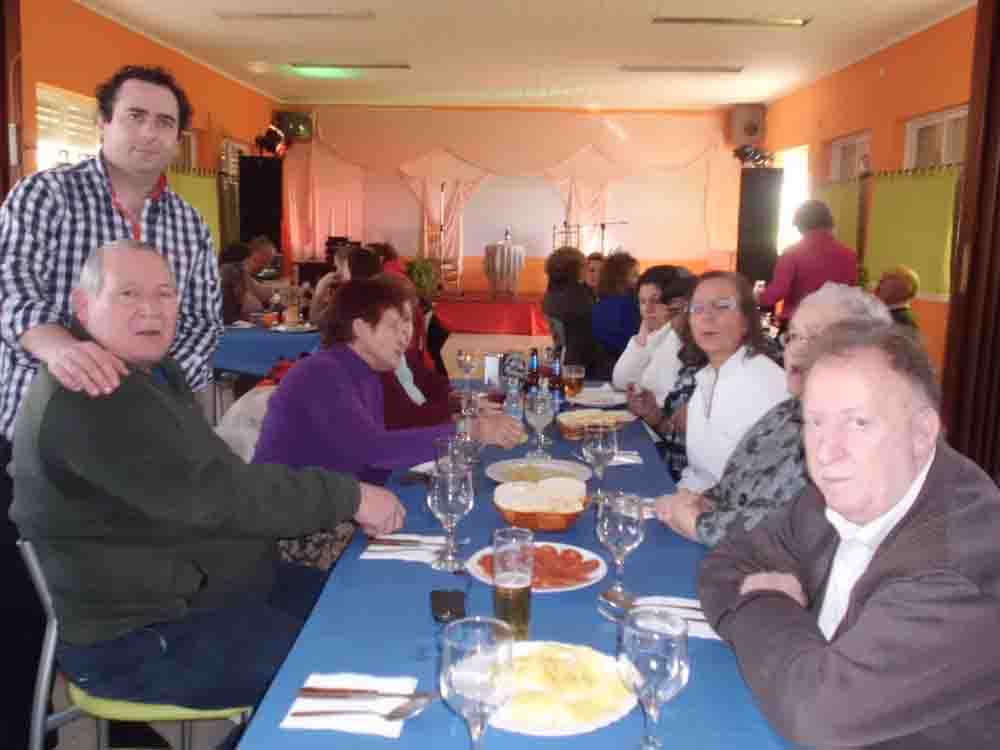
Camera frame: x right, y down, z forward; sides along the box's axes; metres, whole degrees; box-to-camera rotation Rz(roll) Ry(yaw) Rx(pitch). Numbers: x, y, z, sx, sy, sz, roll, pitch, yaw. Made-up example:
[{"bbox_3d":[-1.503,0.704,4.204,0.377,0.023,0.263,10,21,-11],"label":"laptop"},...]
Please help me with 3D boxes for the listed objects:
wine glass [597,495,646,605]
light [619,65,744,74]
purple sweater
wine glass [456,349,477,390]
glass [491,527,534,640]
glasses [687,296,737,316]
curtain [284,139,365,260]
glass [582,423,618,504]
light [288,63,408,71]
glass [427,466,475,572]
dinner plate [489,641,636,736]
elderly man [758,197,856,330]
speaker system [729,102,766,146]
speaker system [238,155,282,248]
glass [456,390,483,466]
[{"bbox_3d":[0.201,0.289,1.599,0.081,0.172,0.081,1,10,0],"label":"wine glass"},{"bbox_3d":[1.831,-3.088,9.620,1.220,0.070,0.130,1,9,0],"label":"light"},{"bbox_3d":[-0.367,0.154,2.458,0.540,0.490,0.450,0,9,-3],"label":"purple sweater"},{"bbox_3d":[-0.127,-0.021,3.618,0.079,0.162,0.079,1,10,0],"label":"wine glass"},{"bbox_3d":[0.020,0.306,1.389,0.062,0.162,0.062,1,9,0],"label":"glass"},{"bbox_3d":[0.590,-0.191,2.585,0.138,0.042,0.135,-4,10,23],"label":"glasses"},{"bbox_3d":[-2.361,-2.197,12.825,1.080,1.980,0.180,1,9,0],"label":"curtain"},{"bbox_3d":[0.224,0.188,2.097,0.077,0.174,0.077,1,9,0],"label":"glass"},{"bbox_3d":[-1.521,-3.134,9.700,1.230,0.080,0.150,1,10,0],"label":"light"},{"bbox_3d":[-0.090,0.261,1.734,0.084,0.174,0.084,1,10,0],"label":"glass"},{"bbox_3d":[0.062,0.404,1.221,0.250,0.028,0.250,1,9,0],"label":"dinner plate"},{"bbox_3d":[1.724,-0.215,5.327,0.530,1.520,0.400,-4,10,-27],"label":"elderly man"},{"bbox_3d":[3.128,-3.153,12.000,0.450,0.540,0.380,3,10,13],"label":"speaker system"},{"bbox_3d":[-2.607,-1.807,10.508,0.460,1.150,0.450,-1,10,-11],"label":"speaker system"},{"bbox_3d":[-0.077,0.130,2.417,0.073,0.178,0.073,1,9,0],"label":"glass"}]

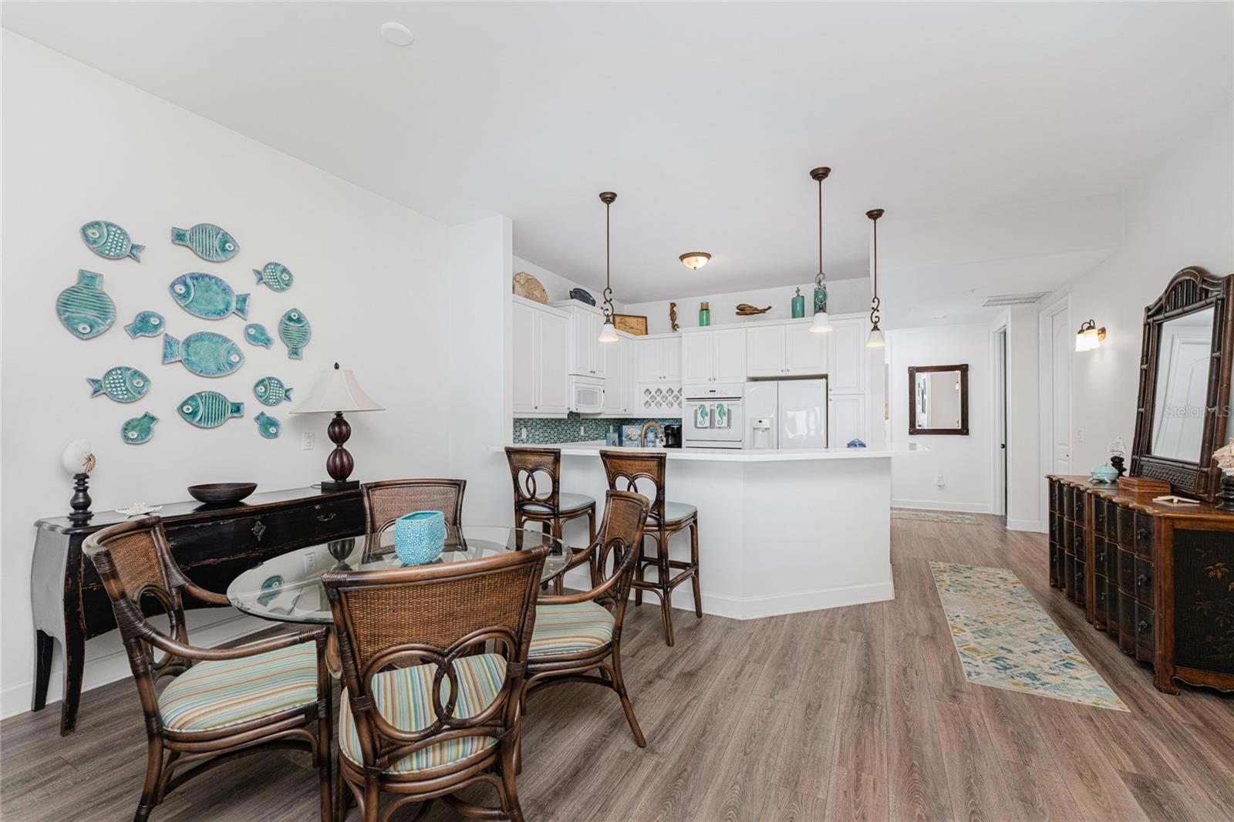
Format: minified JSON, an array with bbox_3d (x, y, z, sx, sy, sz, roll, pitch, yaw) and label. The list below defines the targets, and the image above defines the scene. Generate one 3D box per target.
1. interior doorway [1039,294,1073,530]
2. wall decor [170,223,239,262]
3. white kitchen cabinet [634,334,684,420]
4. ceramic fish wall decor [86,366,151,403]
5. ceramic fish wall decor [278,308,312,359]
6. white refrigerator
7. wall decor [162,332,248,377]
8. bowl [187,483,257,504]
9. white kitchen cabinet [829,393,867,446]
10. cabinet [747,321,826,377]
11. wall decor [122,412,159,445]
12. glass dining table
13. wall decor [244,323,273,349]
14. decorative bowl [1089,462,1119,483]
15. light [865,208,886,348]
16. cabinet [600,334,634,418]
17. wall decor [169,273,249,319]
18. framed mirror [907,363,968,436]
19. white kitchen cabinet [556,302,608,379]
[{"bbox_3d":[4.737,0.130,5.112,0.130,2.555,1.070,0,-1,29],"label":"interior doorway"},{"bbox_3d":[-2.362,-0.961,2.749,0.030,0.210,0.320,-1,-1,29],"label":"wall decor"},{"bbox_3d":[0.693,-0.508,6.910,0.830,1.200,0.360,0,-1,29],"label":"white kitchen cabinet"},{"bbox_3d":[-2.527,-0.134,2.434,0.030,0.180,0.231,-1,-1,29],"label":"ceramic fish wall decor"},{"bbox_3d":[-2.119,-0.508,3.158,0.030,0.328,0.186,0,-1,29],"label":"ceramic fish wall decor"},{"bbox_3d":[2.139,0.556,5.968,0.908,1.770,0.780,-1,-1,28],"label":"white refrigerator"},{"bbox_3d":[-2.350,-0.322,2.731,0.030,0.258,0.376,0,-1,29],"label":"wall decor"},{"bbox_3d":[-2.205,0.468,2.682,0.317,0.090,0.317,0,-1,0],"label":"bowl"},{"bbox_3d":[2.716,0.625,5.614,0.374,1.617,0.600,-1,-1,28],"label":"white kitchen cabinet"},{"bbox_3d":[2.160,-0.730,6.009,0.920,0.625,0.600,0,-1,29],"label":"cabinet"},{"bbox_3d":[-2.489,0.088,2.502,0.025,0.168,0.148,0,-1,29],"label":"wall decor"},{"bbox_3d":[-0.811,0.985,1.978,1.220,0.757,1.220,0,-1,29],"label":"glass dining table"},{"bbox_3d":[-2.228,-0.467,2.982,0.025,0.158,0.165,0,-1,29],"label":"wall decor"},{"bbox_3d":[3.656,0.457,3.602,0.175,0.142,0.175,0,-1,29],"label":"decorative bowl"},{"bbox_3d":[2.140,-1.097,3.968,0.157,1.128,0.157,0,-1,29],"label":"light"},{"bbox_3d":[-0.109,-0.473,6.602,0.305,1.125,0.935,-1,-1,29],"label":"cabinet"},{"bbox_3d":[-2.334,-0.652,2.763,0.030,0.262,0.373,0,-1,29],"label":"wall decor"},{"bbox_3d":[4.628,-0.155,6.920,0.725,1.005,0.040,0,-1,29],"label":"framed mirror"},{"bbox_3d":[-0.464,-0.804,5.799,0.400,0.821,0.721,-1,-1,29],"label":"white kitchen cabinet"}]

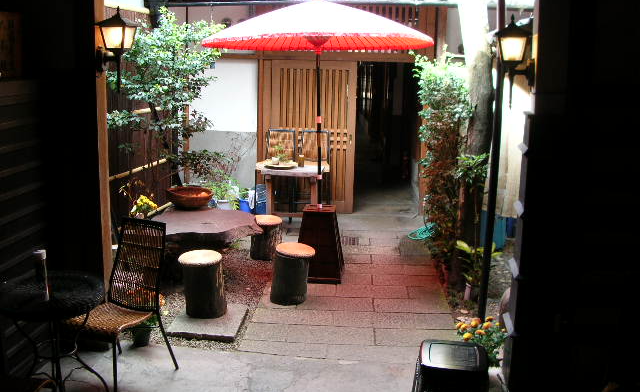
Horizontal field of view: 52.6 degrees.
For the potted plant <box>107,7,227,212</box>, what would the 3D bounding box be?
[{"bbox_3d":[-1.356,-0.764,5.716,0.950,1.750,0.900,1,11,4],"label":"potted plant"}]

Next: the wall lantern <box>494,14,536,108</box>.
[{"bbox_3d":[0.993,-0.688,3.287,0.215,0.465,0.180,3,11,11],"label":"wall lantern"}]

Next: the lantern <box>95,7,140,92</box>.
[{"bbox_3d":[-1.217,-0.870,3.894,0.260,0.520,0.230,1,8,2],"label":"lantern"}]

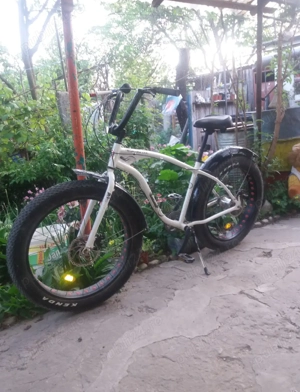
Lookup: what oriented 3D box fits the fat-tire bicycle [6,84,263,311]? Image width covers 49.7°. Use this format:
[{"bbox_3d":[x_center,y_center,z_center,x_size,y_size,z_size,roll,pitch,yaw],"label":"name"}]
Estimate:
[{"bbox_3d":[0.108,-0.044,2.000,1.910,1.187,0.645,-14,19,-33],"label":"fat-tire bicycle"}]

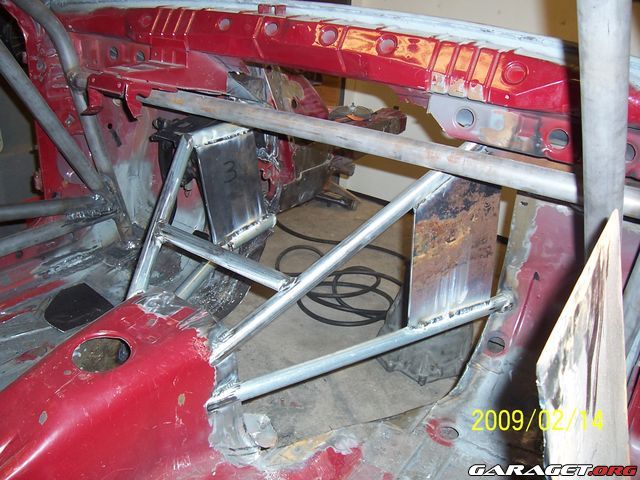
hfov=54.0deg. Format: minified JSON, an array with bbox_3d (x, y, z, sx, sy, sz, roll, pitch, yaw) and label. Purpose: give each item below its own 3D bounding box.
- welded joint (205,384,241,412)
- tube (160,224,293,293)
[{"bbox_3d":[-0.168,0.272,1.080,0.058,0.035,0.036,-12,31,-27],"label":"welded joint"},{"bbox_3d":[-0.180,0.028,1.130,0.310,0.031,0.031,20,32,30],"label":"tube"}]

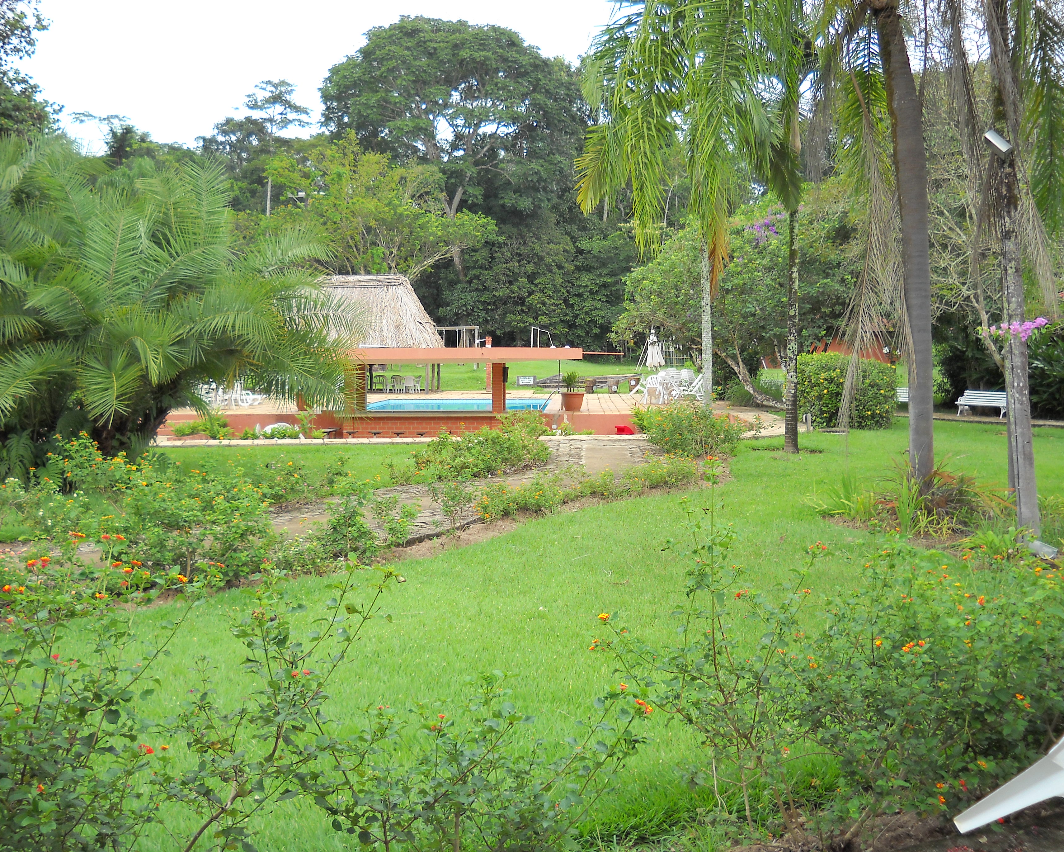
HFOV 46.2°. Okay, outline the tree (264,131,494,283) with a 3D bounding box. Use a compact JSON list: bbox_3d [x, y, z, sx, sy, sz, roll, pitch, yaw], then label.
[{"bbox_3d":[-8.348,-9.461,68.000,12.000,11.800,11.000,0,3,0],"label":"tree"}]

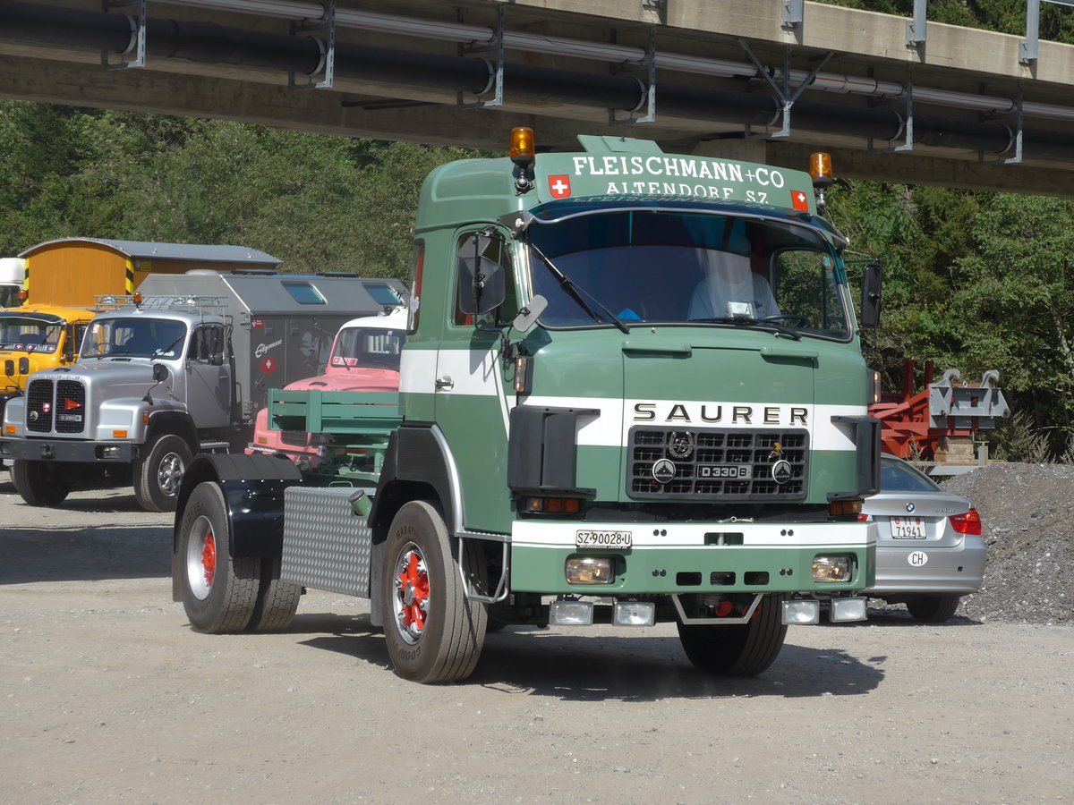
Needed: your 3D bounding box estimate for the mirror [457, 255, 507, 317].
[{"bbox_3d":[-0.296,-0.630,14.998,0.265,0.325,0.100,1,0,7],"label":"mirror"}]

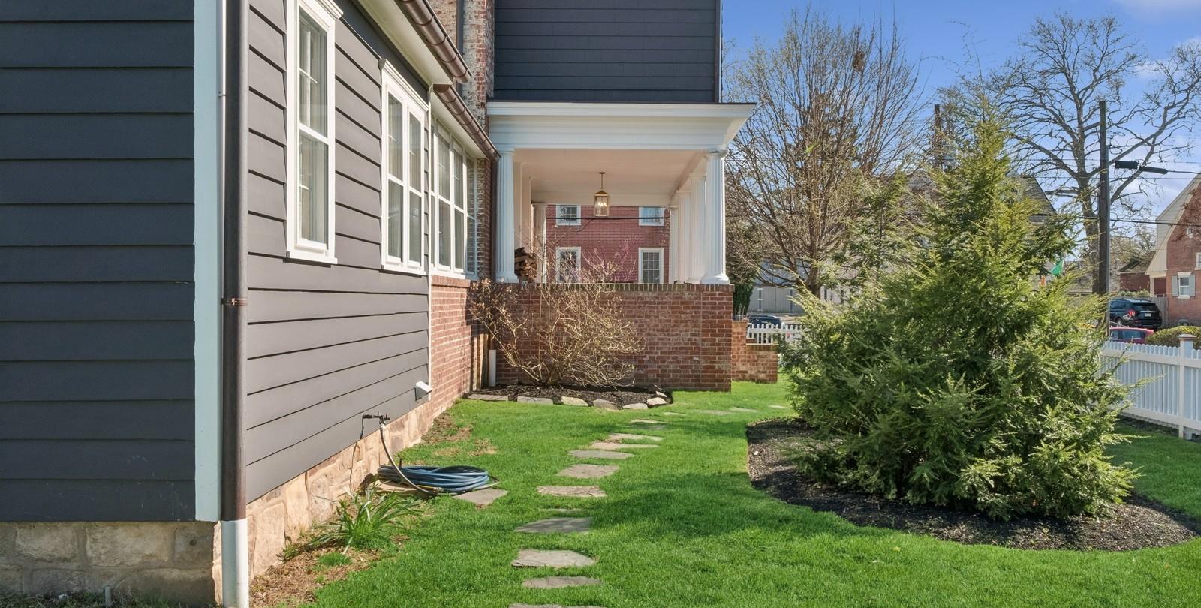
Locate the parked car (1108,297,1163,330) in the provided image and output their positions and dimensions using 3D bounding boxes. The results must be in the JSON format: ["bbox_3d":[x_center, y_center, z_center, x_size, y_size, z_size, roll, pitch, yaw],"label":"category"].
[{"bbox_3d":[28.500,0.620,55.200,1.920,1.740,4.800,0,0,-13],"label":"parked car"}]

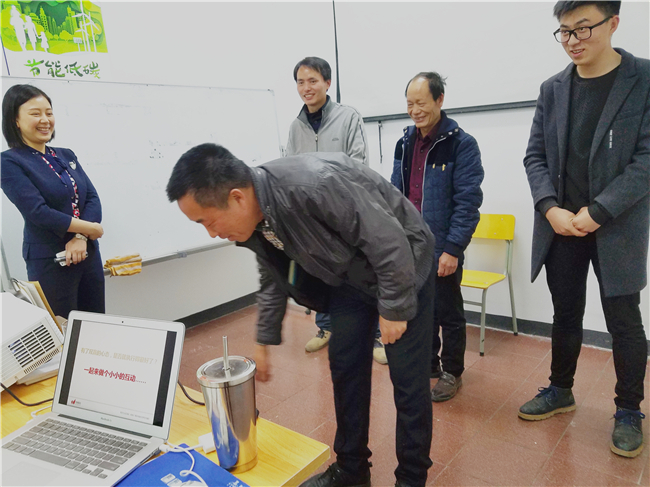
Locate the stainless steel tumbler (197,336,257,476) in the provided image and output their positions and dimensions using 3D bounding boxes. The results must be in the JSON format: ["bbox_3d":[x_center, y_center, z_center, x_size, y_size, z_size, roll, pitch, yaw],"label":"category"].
[{"bbox_3d":[-0.157,0.265,0.822,0.096,0.228,0.096,-4,11,0],"label":"stainless steel tumbler"}]

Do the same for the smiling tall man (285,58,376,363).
[{"bbox_3d":[0.083,-0.192,2.921,0.540,1.770,0.360,2,13,28],"label":"smiling tall man"}]

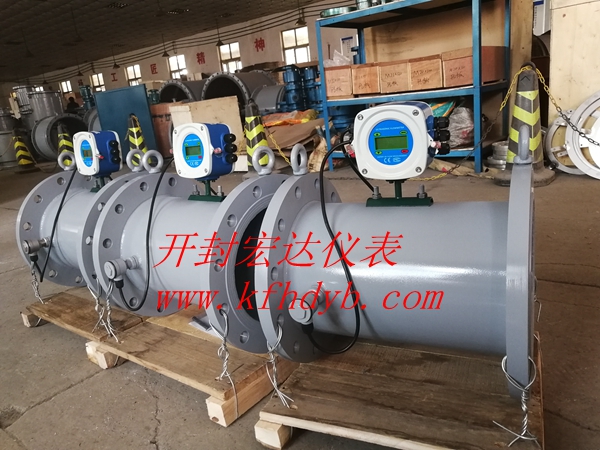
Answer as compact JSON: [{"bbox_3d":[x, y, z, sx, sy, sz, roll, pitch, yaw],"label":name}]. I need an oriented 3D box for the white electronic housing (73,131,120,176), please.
[{"bbox_3d":[-0.687,-0.246,1.600,0.157,0.145,0.098,7,17,41],"label":"white electronic housing"}]

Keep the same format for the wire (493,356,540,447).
[{"bbox_3d":[0.367,0.299,0.793,0.073,0.165,0.055,1,18,27],"label":"wire"}]

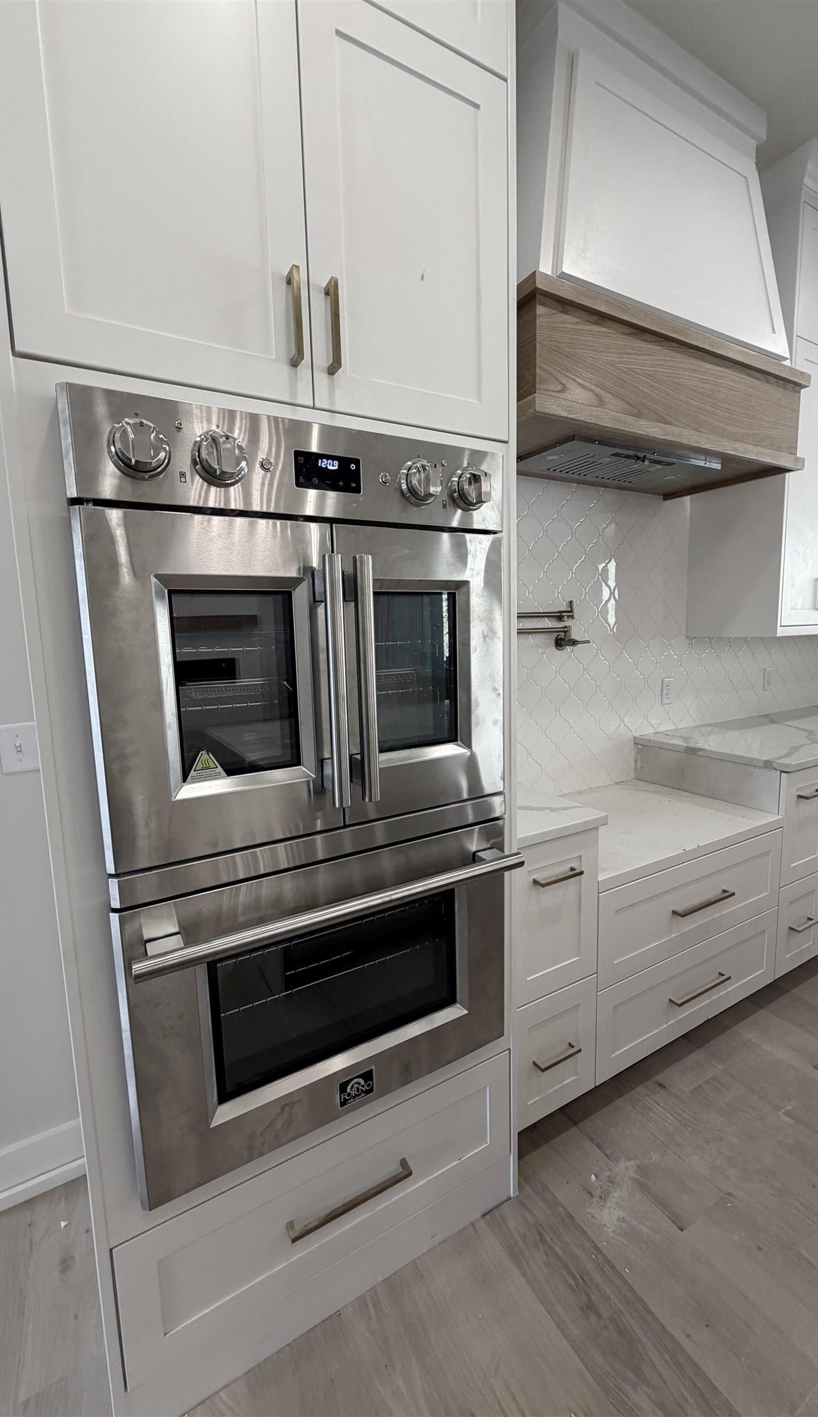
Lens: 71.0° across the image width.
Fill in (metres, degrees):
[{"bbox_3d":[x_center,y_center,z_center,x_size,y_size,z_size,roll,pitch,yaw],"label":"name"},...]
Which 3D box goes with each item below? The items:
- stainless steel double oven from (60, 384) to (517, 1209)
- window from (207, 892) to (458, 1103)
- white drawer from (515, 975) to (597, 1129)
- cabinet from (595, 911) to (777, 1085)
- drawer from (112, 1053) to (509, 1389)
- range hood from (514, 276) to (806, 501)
[{"bbox_3d":[-0.242,0.138,1.261,0.772,1.297,0.620,-6,9,-30],"label":"stainless steel double oven"},{"bbox_3d":[-0.122,0.535,1.120,0.510,0.275,0.035,-6,9,-30],"label":"window"},{"bbox_3d":[0.268,0.898,1.741,0.321,0.350,0.525,-6,9,-30],"label":"white drawer"},{"bbox_3d":[0.797,0.870,2.086,0.932,0.286,0.580,-6,9,-30],"label":"cabinet"},{"bbox_3d":[-0.223,0.991,1.371,0.865,0.284,0.445,-6,9,-30],"label":"drawer"},{"bbox_3d":[0.714,-0.965,1.918,1.253,0.312,0.532,-6,9,-30],"label":"range hood"}]

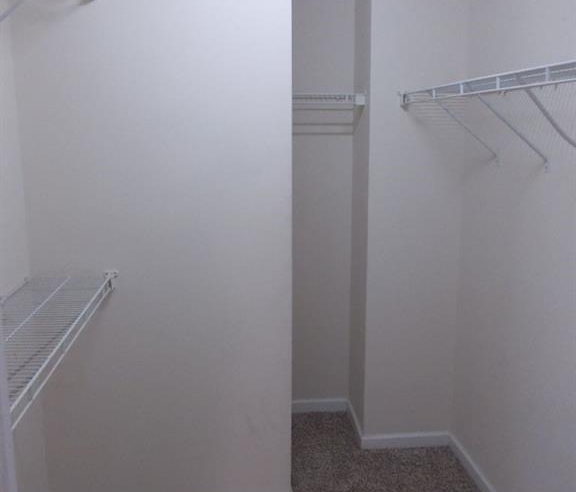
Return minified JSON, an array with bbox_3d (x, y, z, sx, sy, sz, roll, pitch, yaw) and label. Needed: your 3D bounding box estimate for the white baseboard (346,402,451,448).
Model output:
[{"bbox_3d":[0.580,0.954,3.369,0.465,0.073,0.431,-1,11,-4],"label":"white baseboard"}]

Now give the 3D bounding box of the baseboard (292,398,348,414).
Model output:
[{"bbox_3d":[0.164,0.921,3.546,0.360,0.073,0.020,-1,11,-4],"label":"baseboard"}]

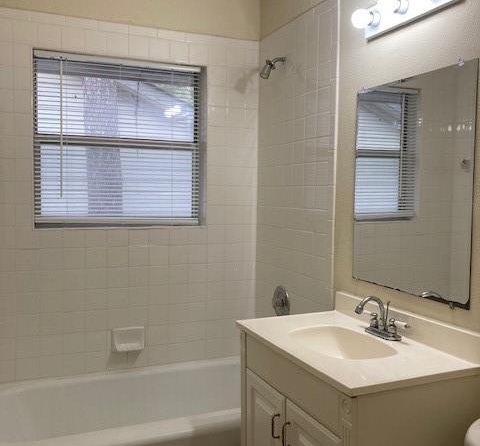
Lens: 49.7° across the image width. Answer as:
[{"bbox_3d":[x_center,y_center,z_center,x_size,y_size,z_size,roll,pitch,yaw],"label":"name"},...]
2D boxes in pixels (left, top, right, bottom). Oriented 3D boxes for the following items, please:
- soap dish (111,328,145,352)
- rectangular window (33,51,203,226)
[{"bbox_3d":[-0.589,0.620,2.731,0.160,0.110,0.075,-1,3,-22],"label":"soap dish"},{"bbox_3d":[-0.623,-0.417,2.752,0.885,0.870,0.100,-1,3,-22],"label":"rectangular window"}]

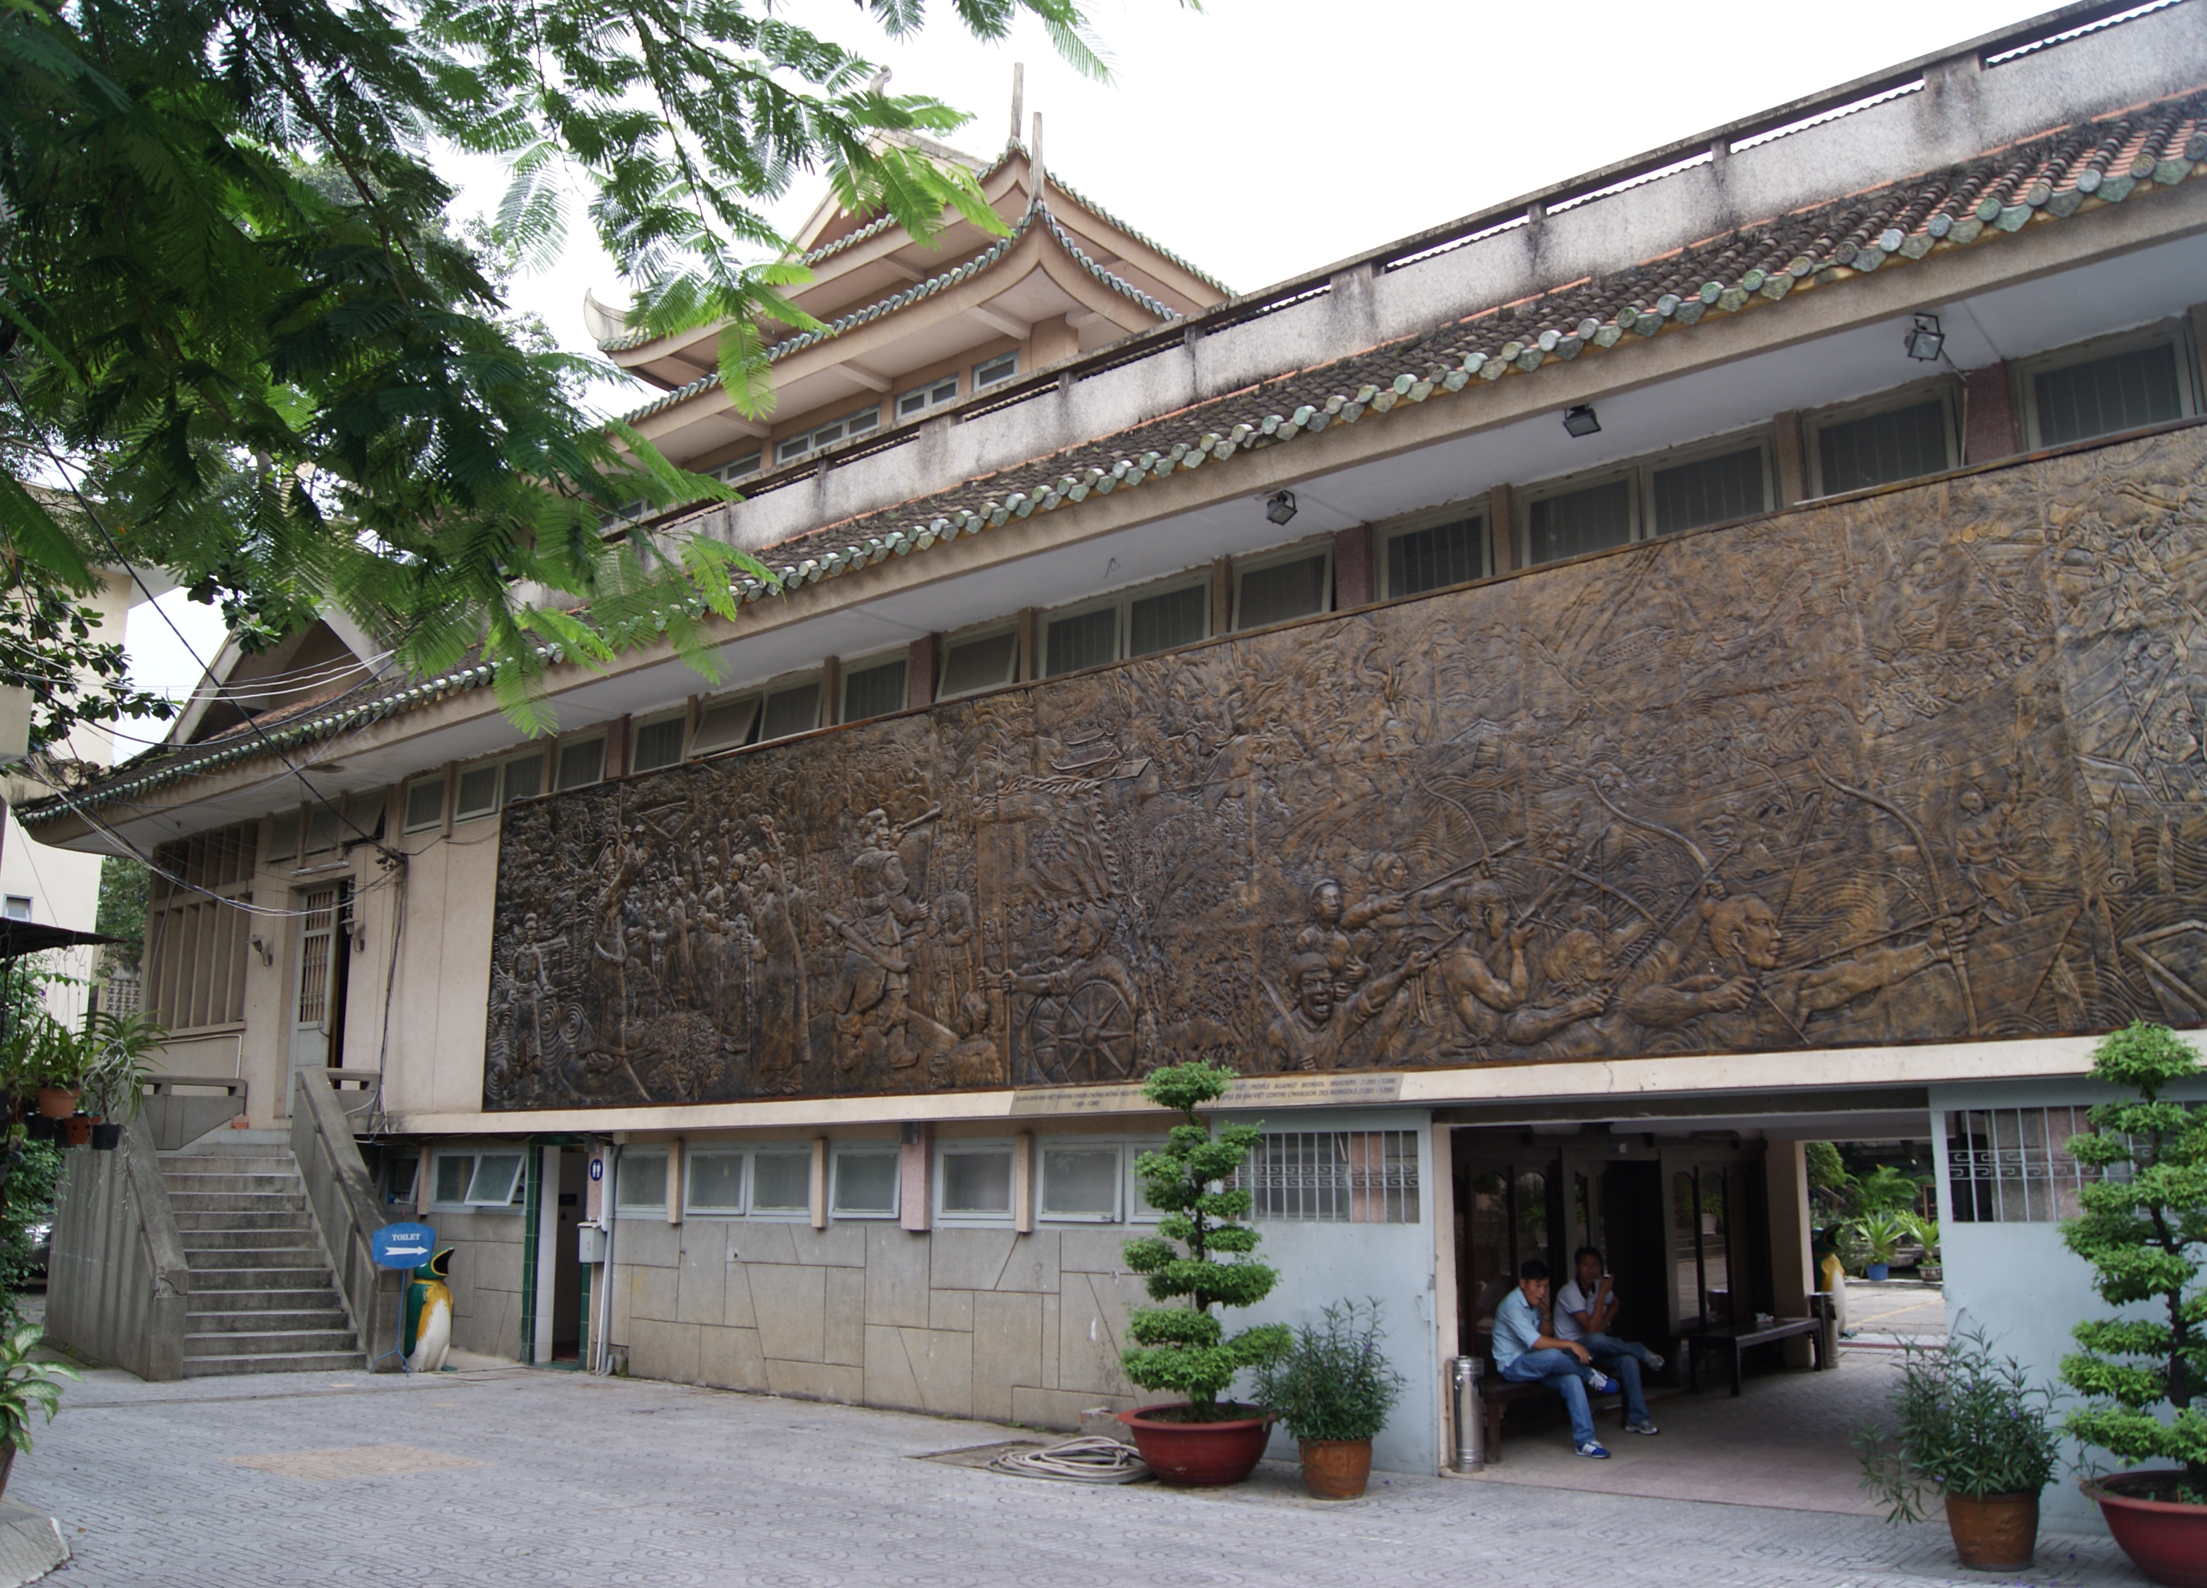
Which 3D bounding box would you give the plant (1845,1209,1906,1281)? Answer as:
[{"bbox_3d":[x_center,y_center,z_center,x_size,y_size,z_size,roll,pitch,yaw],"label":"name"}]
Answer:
[{"bbox_3d":[10.993,6.406,25.338,0.853,0.981,0.810,-10,-15,37],"label":"plant"}]

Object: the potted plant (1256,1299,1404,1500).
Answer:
[{"bbox_3d":[1.215,3.244,9.592,0.759,1.003,0.698,-2,-12,7],"label":"potted plant"}]

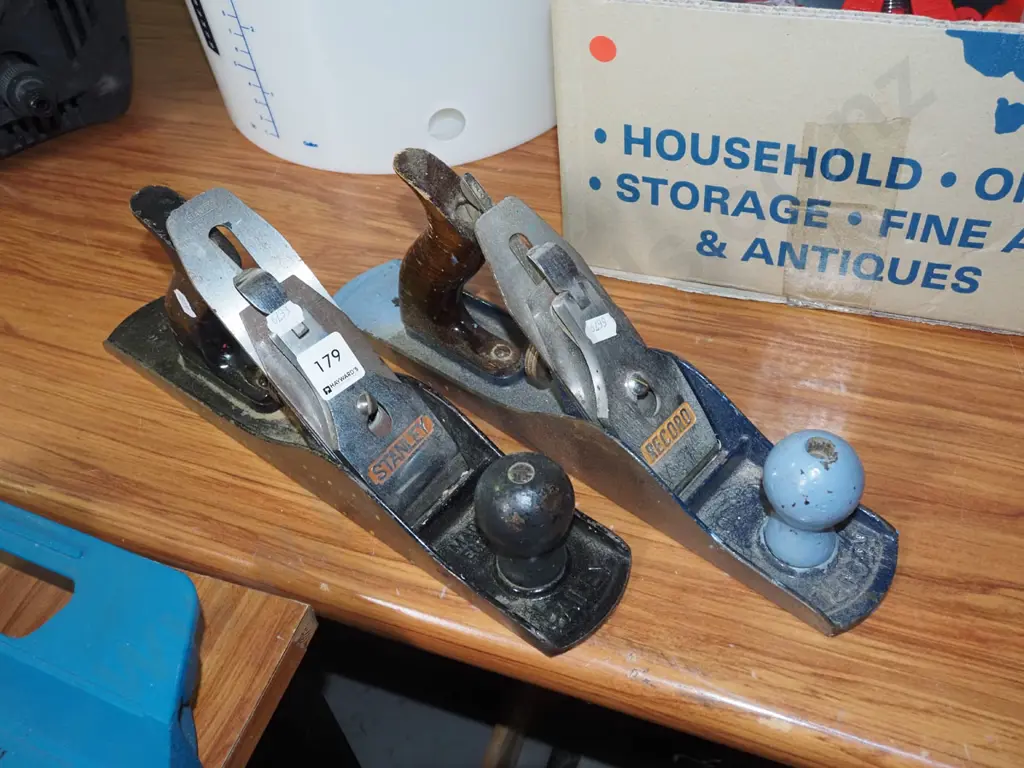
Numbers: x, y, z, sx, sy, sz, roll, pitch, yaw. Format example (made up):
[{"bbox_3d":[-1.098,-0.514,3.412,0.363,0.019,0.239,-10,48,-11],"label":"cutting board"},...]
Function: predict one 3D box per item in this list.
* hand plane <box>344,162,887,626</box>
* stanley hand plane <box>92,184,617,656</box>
[{"bbox_3d":[0.033,-0.026,0.473,0.355,0.136,0.065,31,56,27],"label":"hand plane"},{"bbox_3d":[-0.096,-0.013,0.465,0.355,0.138,0.065,29,55,25],"label":"stanley hand plane"}]

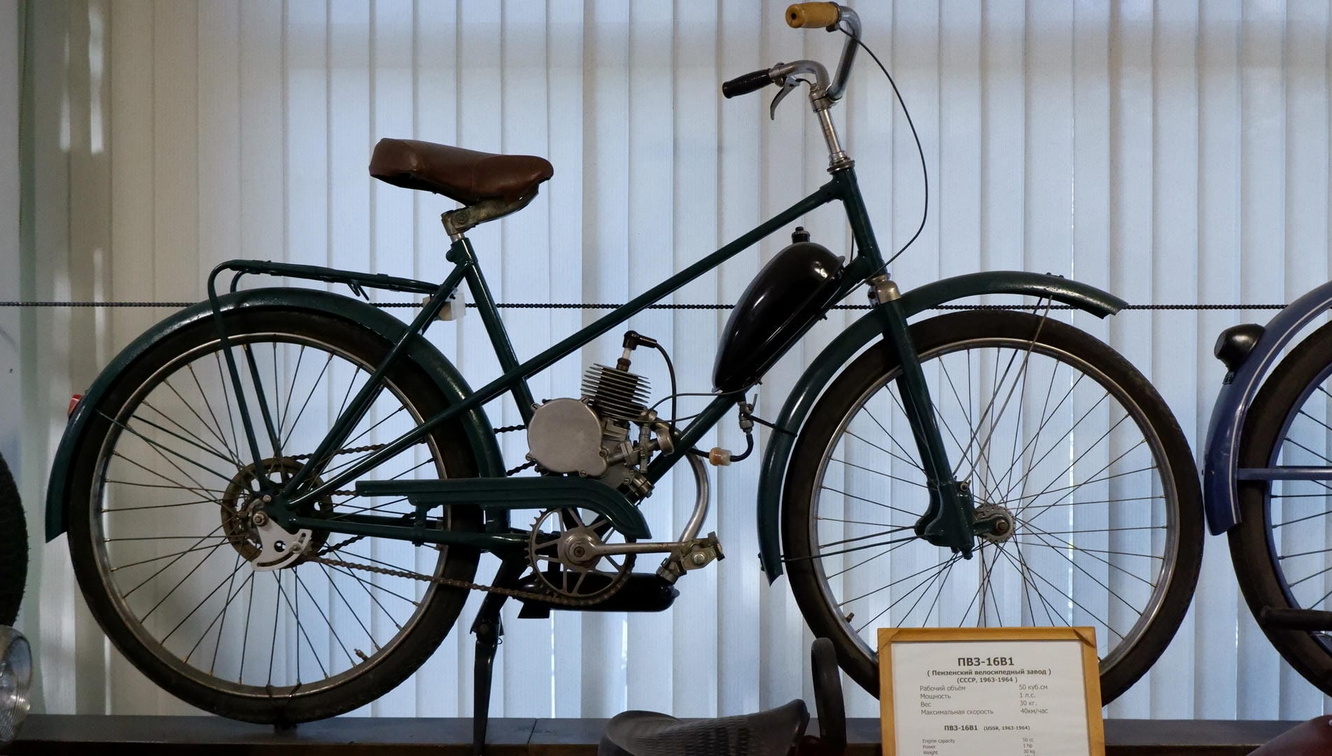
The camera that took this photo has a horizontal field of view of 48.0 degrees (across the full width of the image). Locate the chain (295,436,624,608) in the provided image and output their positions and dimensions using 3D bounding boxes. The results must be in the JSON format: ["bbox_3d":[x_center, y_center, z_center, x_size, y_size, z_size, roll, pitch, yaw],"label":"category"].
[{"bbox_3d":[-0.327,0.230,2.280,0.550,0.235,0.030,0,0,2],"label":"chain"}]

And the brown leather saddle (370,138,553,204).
[{"bbox_3d":[-0.312,-0.316,2.312,0.270,0.095,0.205,5,1,2],"label":"brown leather saddle"}]

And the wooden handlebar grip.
[{"bbox_3d":[0.201,-0.496,2.050,0.035,0.035,0.085,0,10,45],"label":"wooden handlebar grip"}]

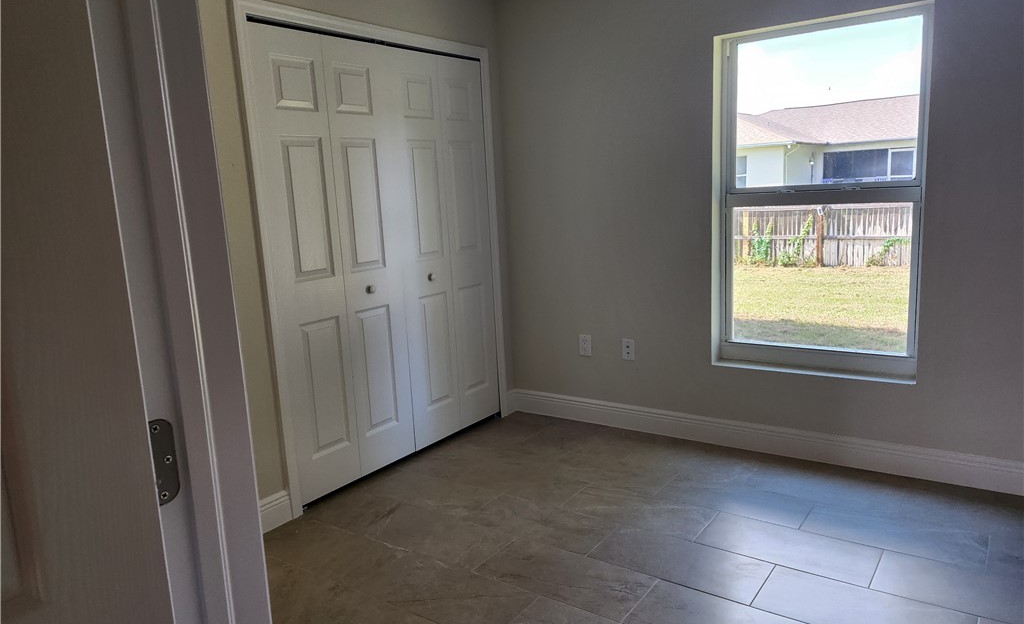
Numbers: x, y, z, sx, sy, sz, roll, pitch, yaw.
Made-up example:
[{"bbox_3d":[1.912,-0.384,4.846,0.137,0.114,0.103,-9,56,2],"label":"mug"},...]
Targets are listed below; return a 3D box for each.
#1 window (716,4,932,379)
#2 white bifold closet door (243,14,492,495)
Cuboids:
[{"bbox_3d":[1.408,-0.503,3.297,0.904,1.592,0.100,4,12,35],"label":"window"},{"bbox_3d":[-0.572,-0.271,3.563,0.045,2.032,1.479,4,12,35],"label":"white bifold closet door"}]

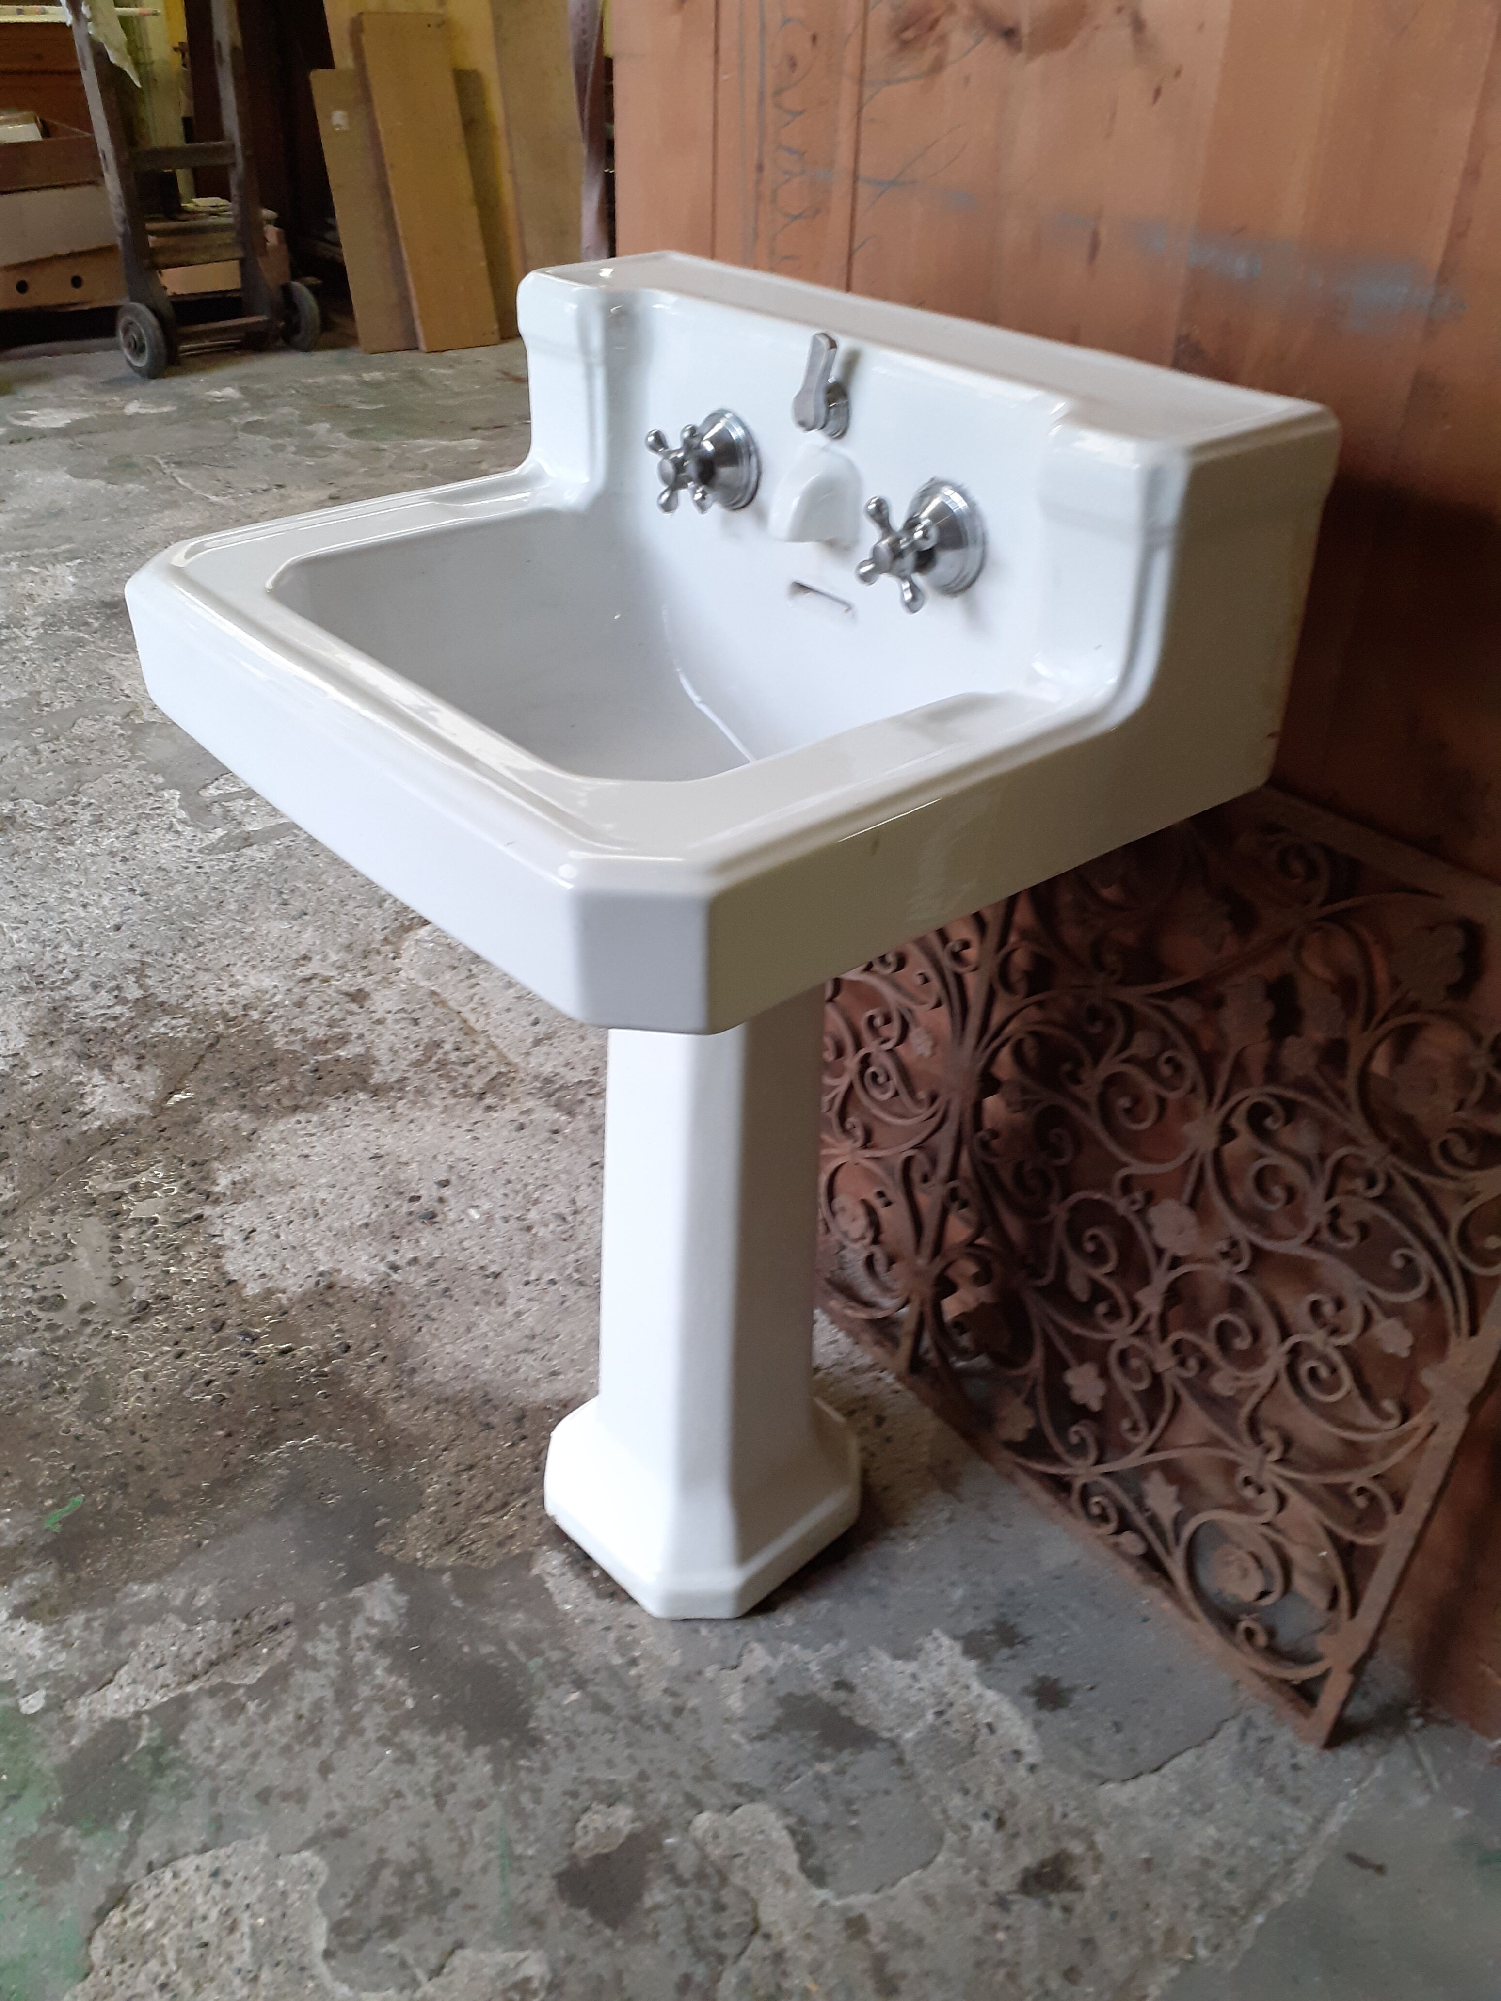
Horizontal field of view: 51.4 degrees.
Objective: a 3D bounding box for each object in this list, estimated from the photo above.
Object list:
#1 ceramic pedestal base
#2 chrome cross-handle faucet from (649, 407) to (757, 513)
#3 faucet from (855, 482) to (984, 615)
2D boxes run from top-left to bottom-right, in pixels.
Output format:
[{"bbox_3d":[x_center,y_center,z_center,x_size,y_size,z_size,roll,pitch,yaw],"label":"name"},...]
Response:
[{"bbox_3d":[-0.031,0.144,1.204,0.243,0.692,0.245,30,43,35],"label":"ceramic pedestal base"},{"bbox_3d":[-0.034,-0.346,1.014,0.057,0.064,0.063,-25,42,-34],"label":"chrome cross-handle faucet"},{"bbox_3d":[0.093,-0.261,0.894,0.057,0.064,0.063,-25,42,-34],"label":"faucet"}]

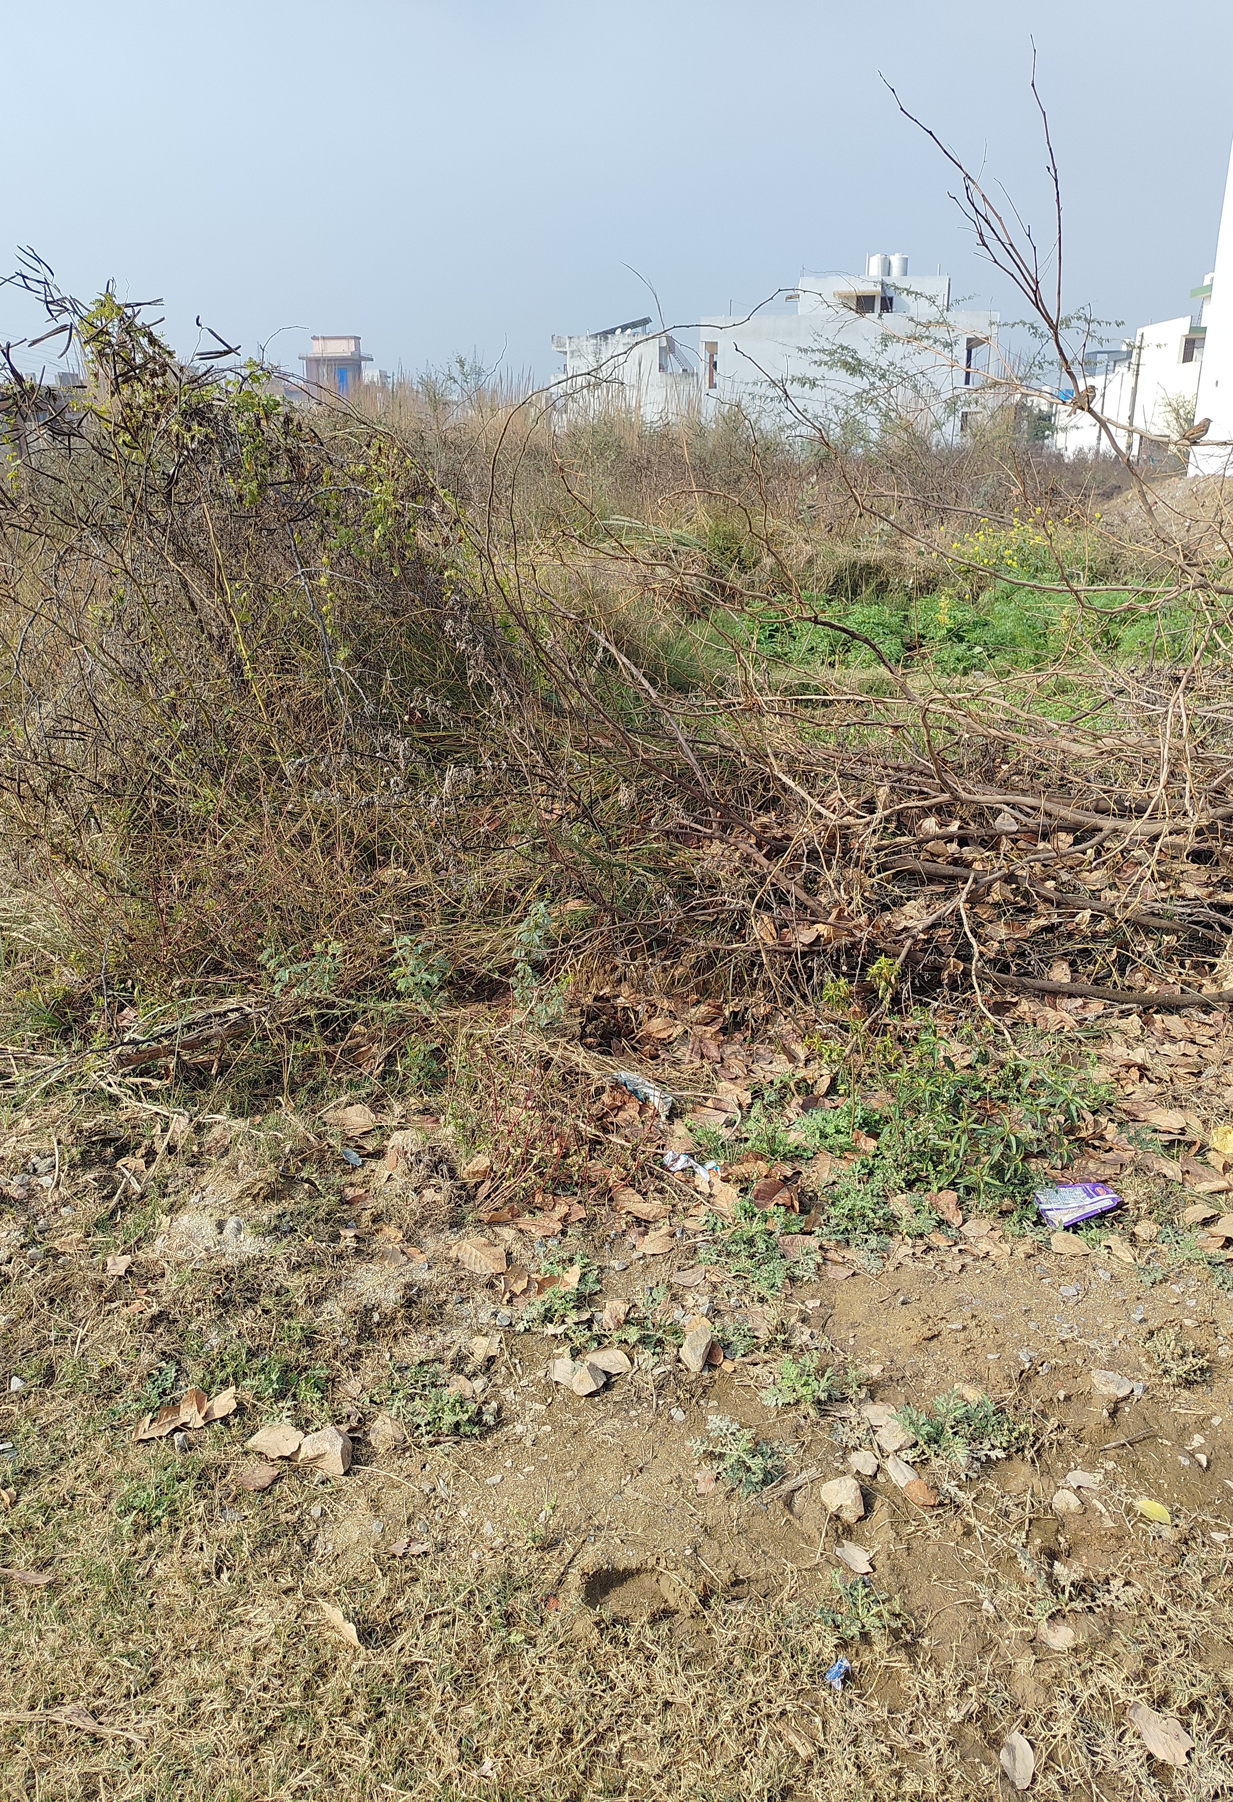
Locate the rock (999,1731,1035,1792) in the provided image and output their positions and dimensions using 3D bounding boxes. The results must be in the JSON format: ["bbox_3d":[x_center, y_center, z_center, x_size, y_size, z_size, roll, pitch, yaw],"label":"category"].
[{"bbox_3d":[0.483,1.030,1.500,0.035,0.025,0.069,7,19,20],"label":"rock"}]

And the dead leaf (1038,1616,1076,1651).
[{"bbox_3d":[0.579,0.961,1.641,0.050,0.027,0.047,-1,21,0],"label":"dead leaf"}]

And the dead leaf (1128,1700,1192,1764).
[{"bbox_3d":[0.666,1.022,1.537,0.047,0.020,0.083,-7,19,-22],"label":"dead leaf"}]

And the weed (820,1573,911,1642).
[{"bbox_3d":[0.331,0.941,1.666,0.120,0.055,0.090,-1,21,0],"label":"weed"}]

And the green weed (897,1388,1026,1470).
[{"bbox_3d":[0.547,0.835,1.974,0.190,0.081,0.136,0,18,0],"label":"green weed"}]

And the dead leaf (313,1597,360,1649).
[{"bbox_3d":[-0.376,0.967,1.673,0.100,0.025,0.032,18,28,41],"label":"dead leaf"}]

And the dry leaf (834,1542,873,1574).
[{"bbox_3d":[0.336,0.931,1.771,0.043,0.016,0.058,-10,21,-26],"label":"dry leaf"}]

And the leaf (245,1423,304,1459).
[{"bbox_3d":[-0.543,0.856,1.982,0.092,0.020,0.070,-1,21,0],"label":"leaf"}]

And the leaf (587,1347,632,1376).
[{"bbox_3d":[-0.012,0.787,2.136,0.080,0.025,0.060,-1,21,0],"label":"leaf"}]

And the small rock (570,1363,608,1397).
[{"bbox_3d":[-0.048,0.810,2.113,0.063,0.041,0.056,0,18,0],"label":"small rock"}]

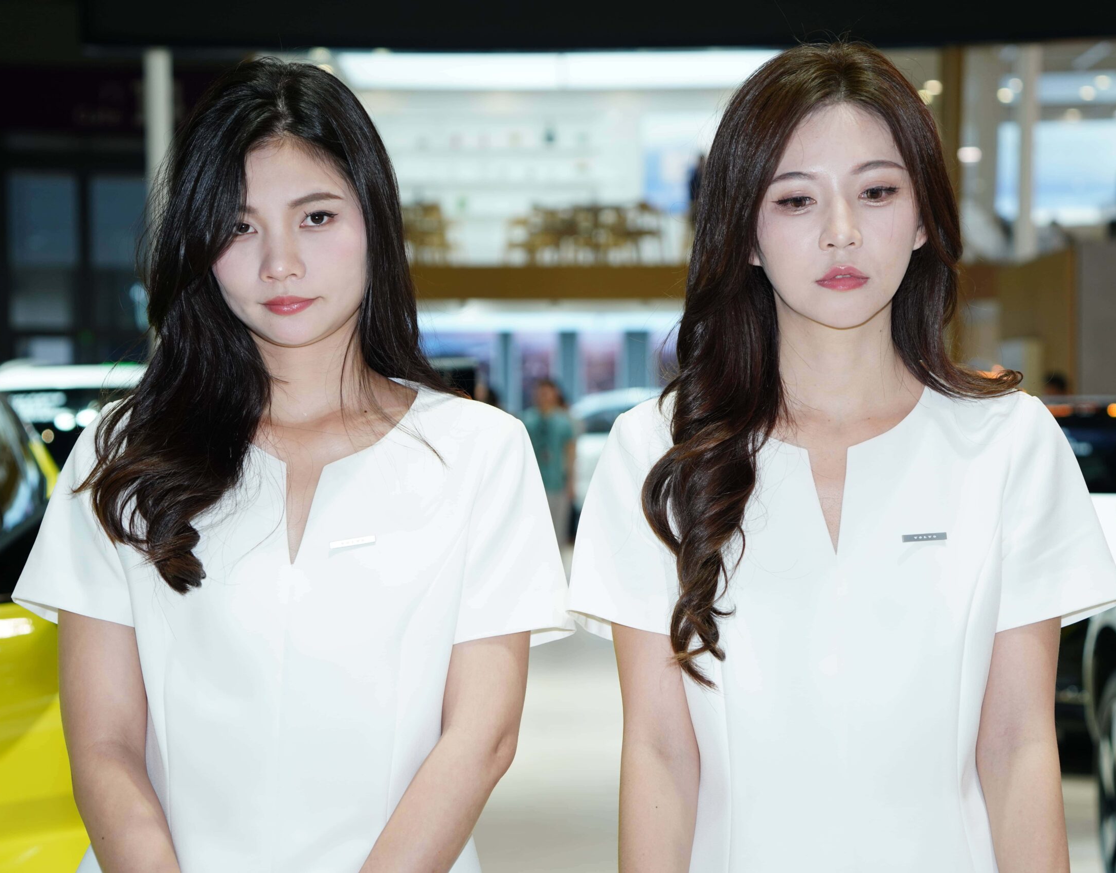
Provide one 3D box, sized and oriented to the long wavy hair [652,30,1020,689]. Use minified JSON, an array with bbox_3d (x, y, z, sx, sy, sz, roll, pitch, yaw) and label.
[{"bbox_3d":[0.228,-0.064,2.310,0.310,0.525,0.250,0,1,4],"label":"long wavy hair"}]

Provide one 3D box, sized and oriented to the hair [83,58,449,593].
[{"bbox_3d":[-0.234,-0.095,2.310,0.300,0.440,0.250,0,1,3],"label":"hair"}]

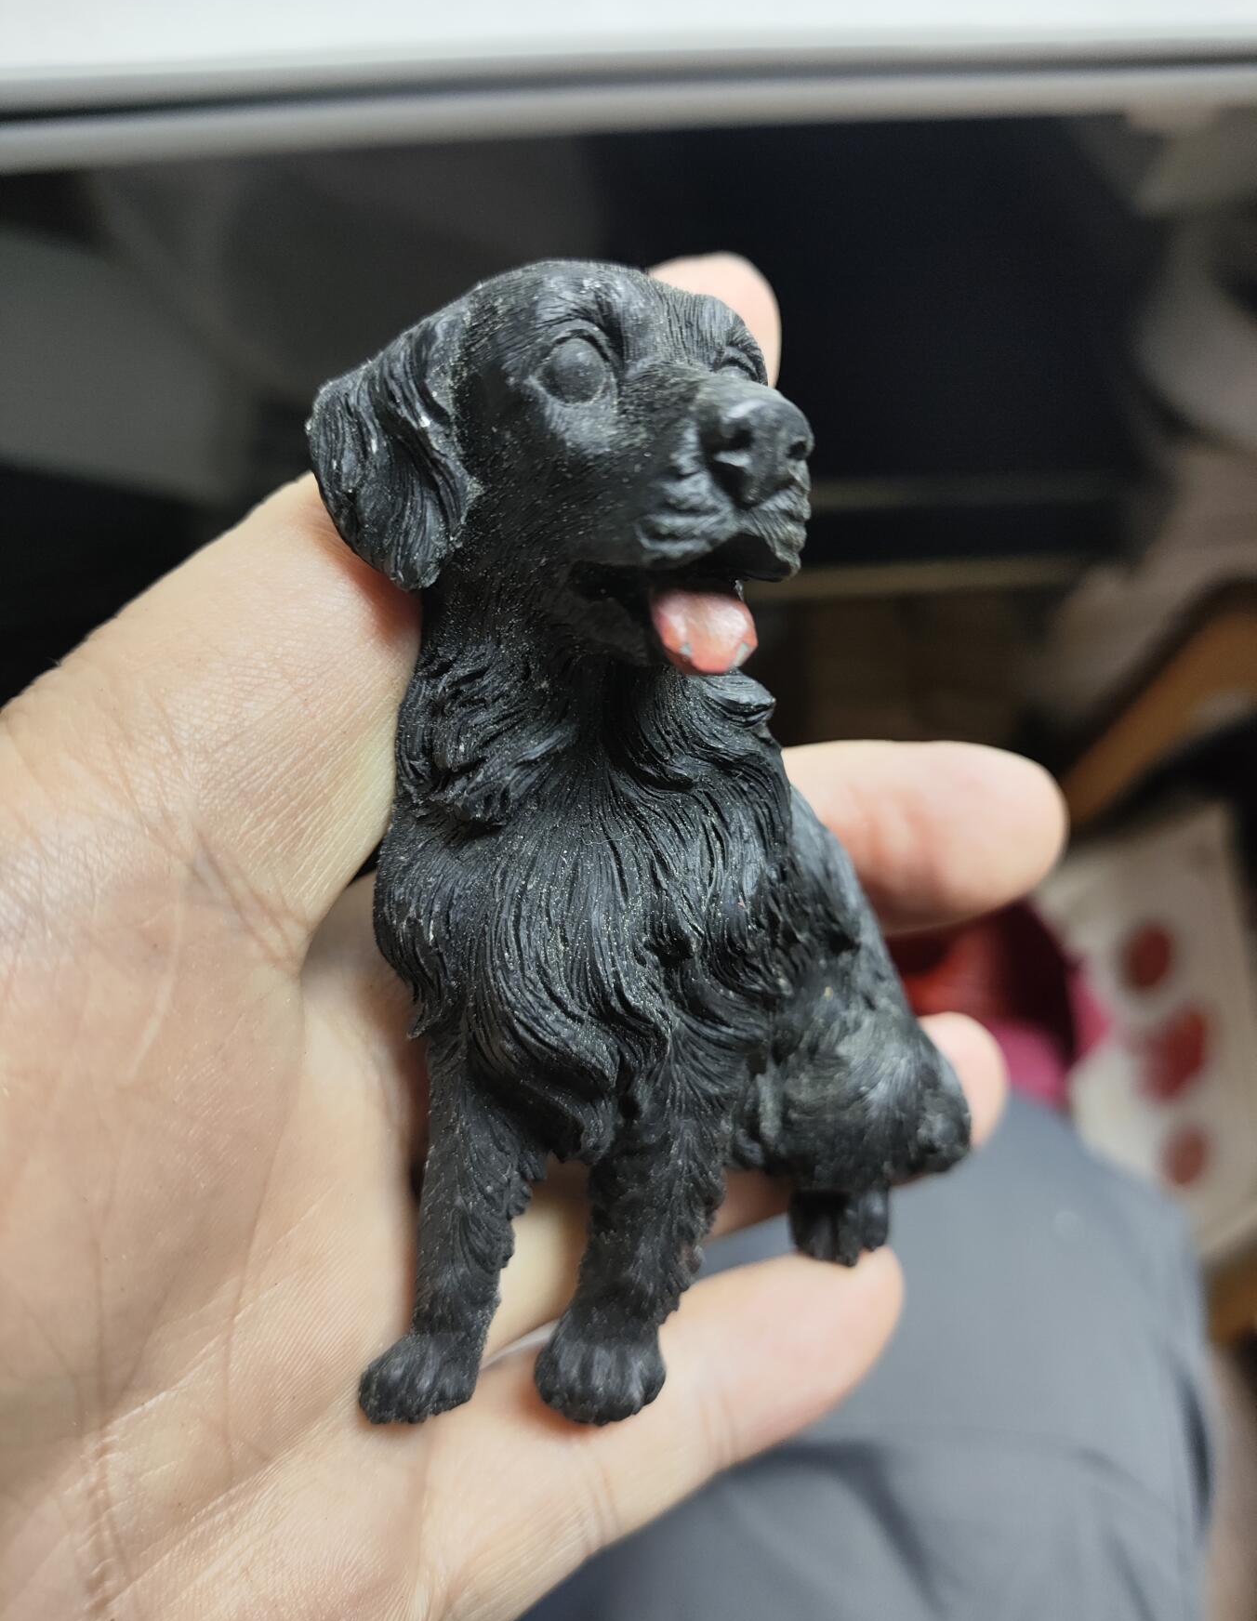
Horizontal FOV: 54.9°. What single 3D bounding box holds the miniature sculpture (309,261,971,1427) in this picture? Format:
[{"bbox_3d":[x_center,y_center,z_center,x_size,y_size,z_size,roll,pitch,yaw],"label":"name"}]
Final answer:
[{"bbox_3d":[0.001,-0.001,0.116,0.054,0.100,0.053,2,6,26],"label":"miniature sculpture"}]

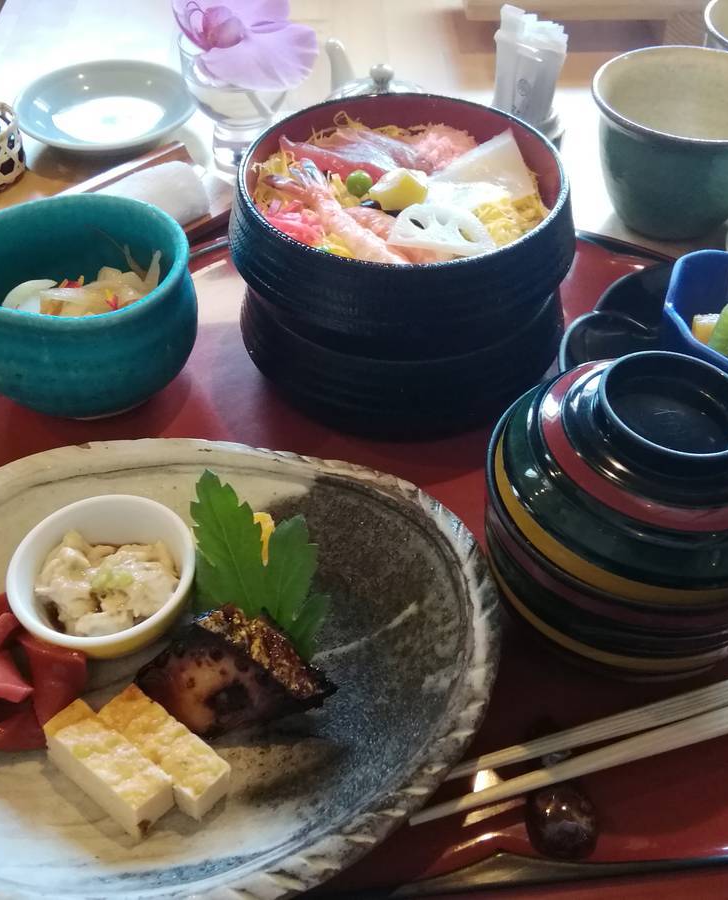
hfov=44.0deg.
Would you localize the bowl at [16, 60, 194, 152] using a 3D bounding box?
[{"bbox_3d":[-0.163,-0.214,0.575,0.116,0.018,0.116,0,48,0],"label":"bowl"}]

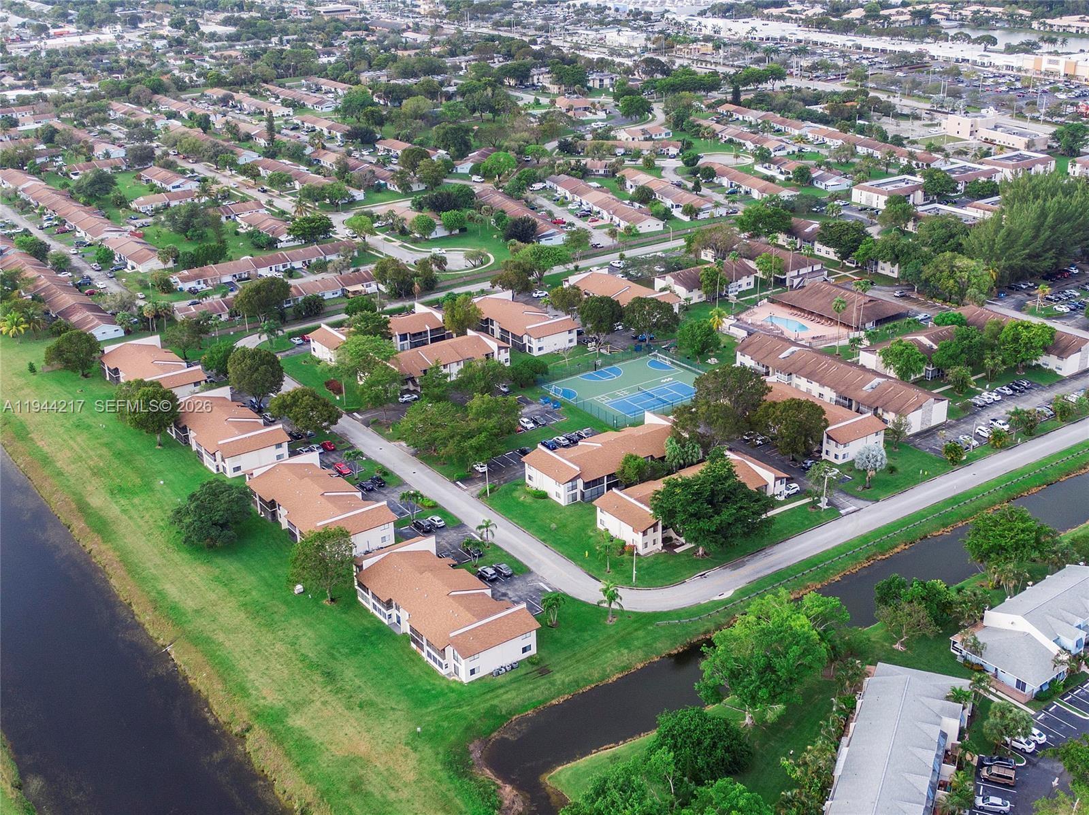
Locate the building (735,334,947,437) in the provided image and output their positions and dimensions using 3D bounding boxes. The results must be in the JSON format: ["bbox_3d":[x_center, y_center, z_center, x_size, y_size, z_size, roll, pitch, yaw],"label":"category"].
[{"bbox_3d":[73.210,-7.440,321.740,16.230,7.620,57.580,-16,27,-31],"label":"building"}]

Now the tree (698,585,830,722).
[{"bbox_3d":[33.089,39.180,195.642,19.760,21.300,19.760,-2,23,0],"label":"tree"}]

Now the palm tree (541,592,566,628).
[{"bbox_3d":[1.534,35.205,224.666,4.100,6.300,4.000,-2,23,0],"label":"palm tree"}]

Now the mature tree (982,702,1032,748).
[{"bbox_3d":[70.010,49.121,194.969,7.000,8.400,7.000,9,25,21],"label":"mature tree"}]

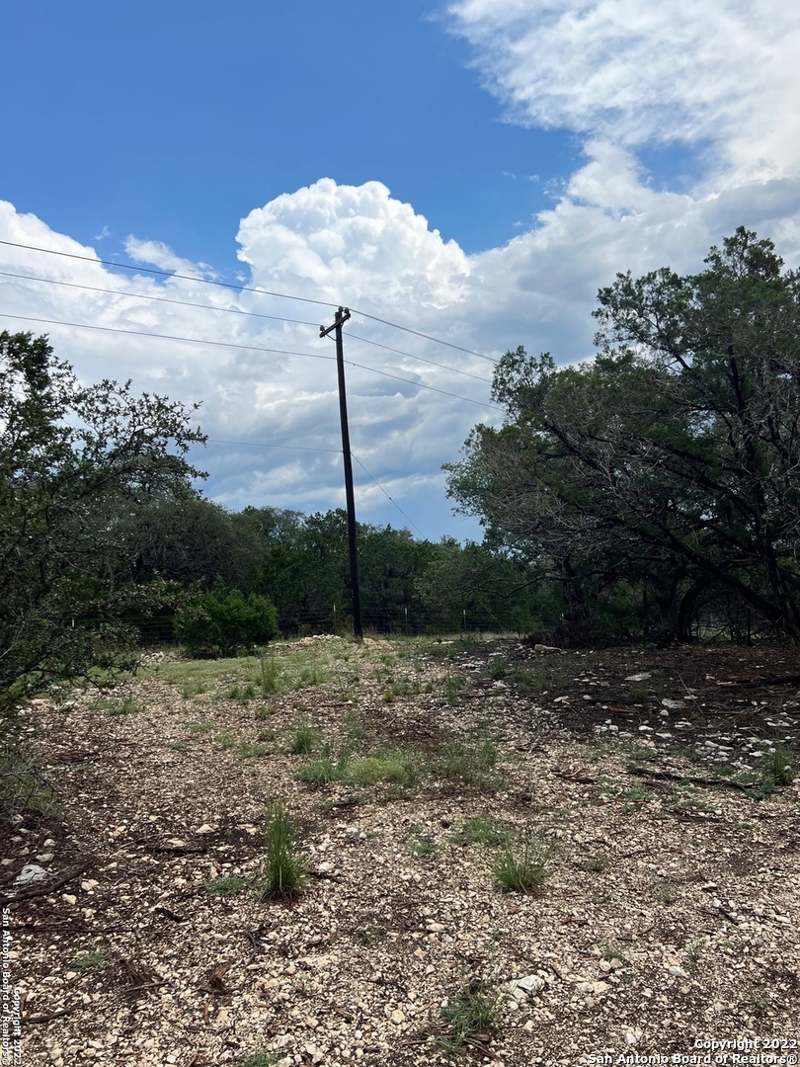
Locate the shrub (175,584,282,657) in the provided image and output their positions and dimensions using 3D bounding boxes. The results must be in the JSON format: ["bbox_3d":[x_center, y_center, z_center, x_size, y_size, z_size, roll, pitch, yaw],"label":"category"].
[{"bbox_3d":[-4.200,2.070,19.400,2.500,1.800,2.400,-1,-4,0],"label":"shrub"}]

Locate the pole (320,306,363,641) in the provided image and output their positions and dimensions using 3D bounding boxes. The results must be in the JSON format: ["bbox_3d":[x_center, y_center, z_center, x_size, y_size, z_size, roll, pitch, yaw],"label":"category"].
[{"bbox_3d":[-1.399,-1.745,22.125,0.320,9.250,1.750,-1,-5,-33],"label":"pole"}]

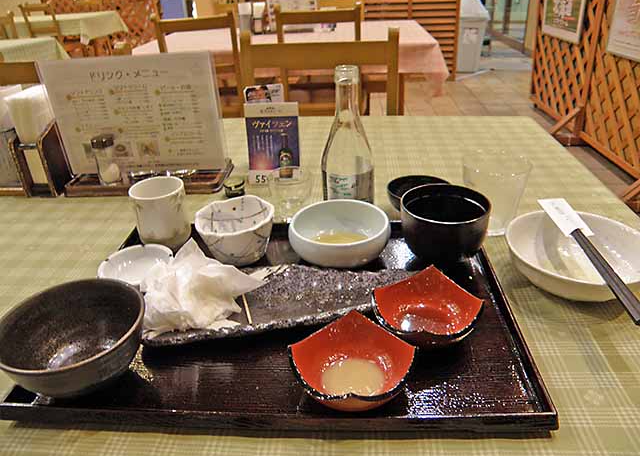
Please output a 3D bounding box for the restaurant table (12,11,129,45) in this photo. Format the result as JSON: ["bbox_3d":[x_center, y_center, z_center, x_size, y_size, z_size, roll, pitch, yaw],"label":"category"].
[{"bbox_3d":[-2.130,-1.285,3.764,1.120,0.700,0.780,0,30,3],"label":"restaurant table"}]

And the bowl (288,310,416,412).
[{"bbox_3d":[0.025,0.112,0.379,0.083,0.047,0.083,-25,37,-35],"label":"bowl"}]

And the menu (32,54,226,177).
[{"bbox_3d":[-0.285,-0.172,0.750,0.252,0.183,0.012,-3,30,-2],"label":"menu"}]

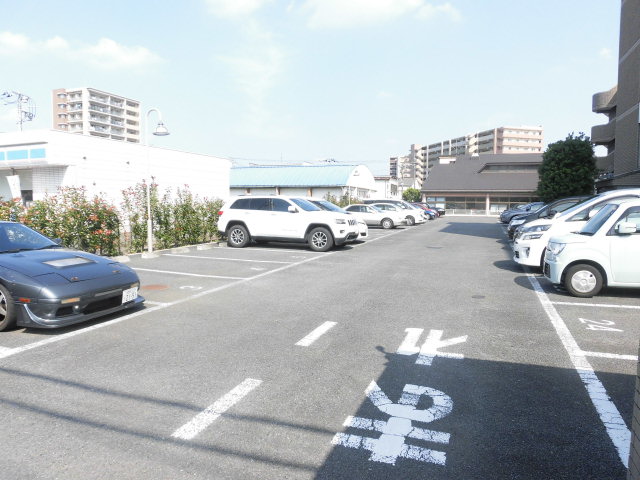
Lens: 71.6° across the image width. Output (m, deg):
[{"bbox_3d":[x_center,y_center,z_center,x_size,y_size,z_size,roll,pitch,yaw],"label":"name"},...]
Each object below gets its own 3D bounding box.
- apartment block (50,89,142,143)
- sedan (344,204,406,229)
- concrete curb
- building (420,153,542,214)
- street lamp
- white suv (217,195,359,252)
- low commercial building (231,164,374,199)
[{"bbox_3d":[-69.554,-27.853,140.565,13.300,33.600,21.000,2,5,21],"label":"apartment block"},{"bbox_3d":[2.924,-1.430,26.691,4.600,1.420,1.740,2,5,21],"label":"sedan"},{"bbox_3d":[-4.569,0.275,13.915,0.160,0.140,5.600,2,5,21],"label":"concrete curb"},{"bbox_3d":[23.039,-7.008,56.645,17.500,7.600,15.000,2,5,21],"label":"building"},{"bbox_3d":[-4.767,-1.699,13.051,0.820,4.220,0.480,2,5,21],"label":"street lamp"},{"bbox_3d":[-1.078,-0.639,15.260,4.820,1.770,1.940,2,5,21],"label":"white suv"},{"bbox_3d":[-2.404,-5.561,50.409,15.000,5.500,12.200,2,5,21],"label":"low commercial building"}]

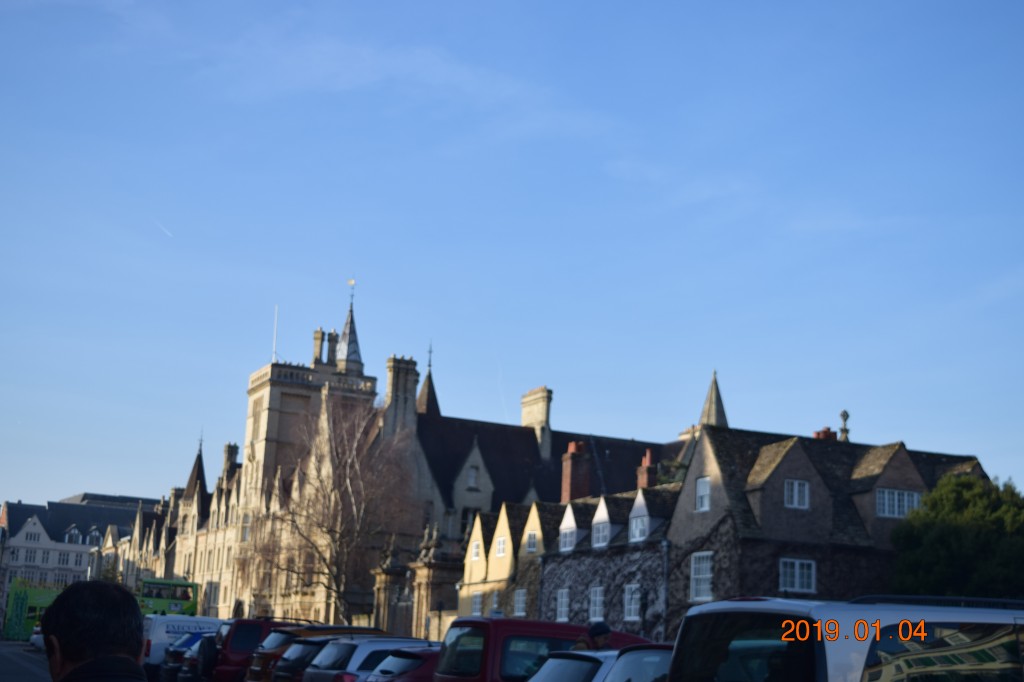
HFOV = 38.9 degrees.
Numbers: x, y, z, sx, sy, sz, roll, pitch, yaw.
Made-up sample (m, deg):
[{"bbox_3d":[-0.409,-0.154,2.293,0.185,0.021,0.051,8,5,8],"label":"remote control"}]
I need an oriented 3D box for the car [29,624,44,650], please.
[{"bbox_3d":[-23.810,15.926,77.500,4.200,1.450,1.780,10,-14,-31],"label":"car"}]

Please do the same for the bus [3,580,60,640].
[{"bbox_3d":[-23.753,15.634,83.500,10.900,4.150,2.500,10,-14,-31],"label":"bus"}]

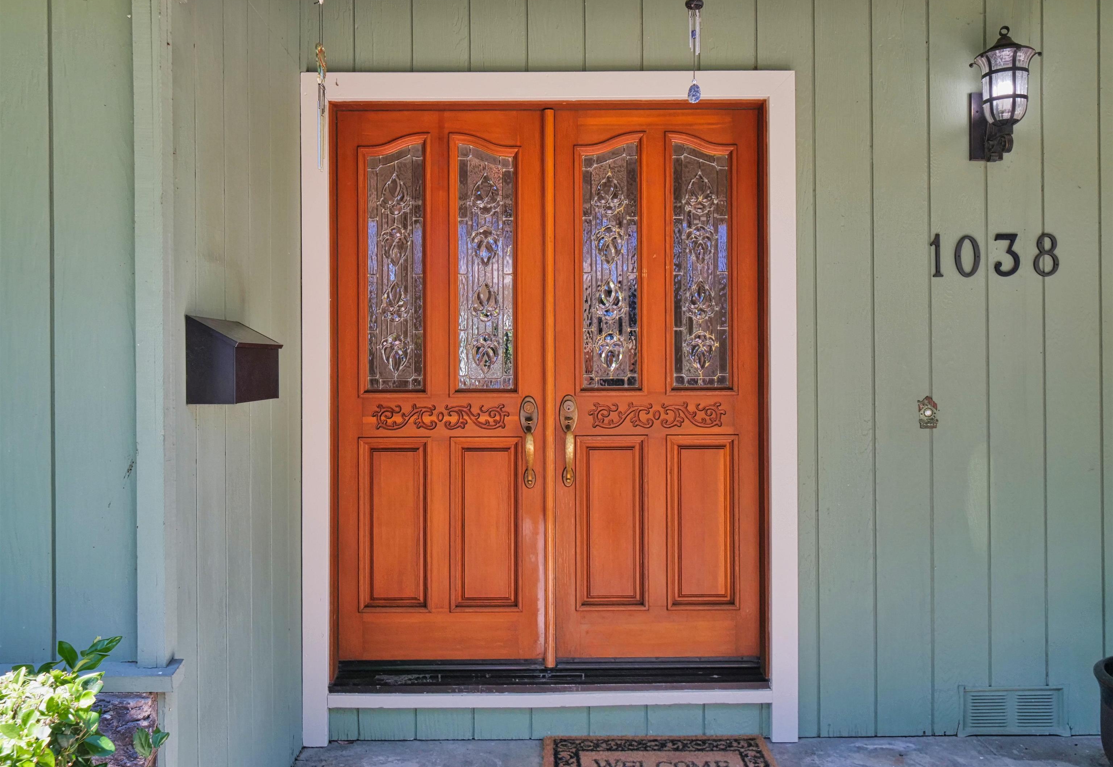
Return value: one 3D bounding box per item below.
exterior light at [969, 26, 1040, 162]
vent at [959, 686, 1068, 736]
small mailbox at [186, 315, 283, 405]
[{"bbox_3d":[1.521,-0.990,3.075,0.195,0.440,0.250,0,0,-1],"label":"exterior light"},{"bbox_3d":[1.622,1.162,3.190,0.390,0.180,0.030,0,0,-1],"label":"vent"},{"bbox_3d":[-0.822,-0.057,2.328,0.130,0.215,0.365,0,0,-1],"label":"small mailbox"}]

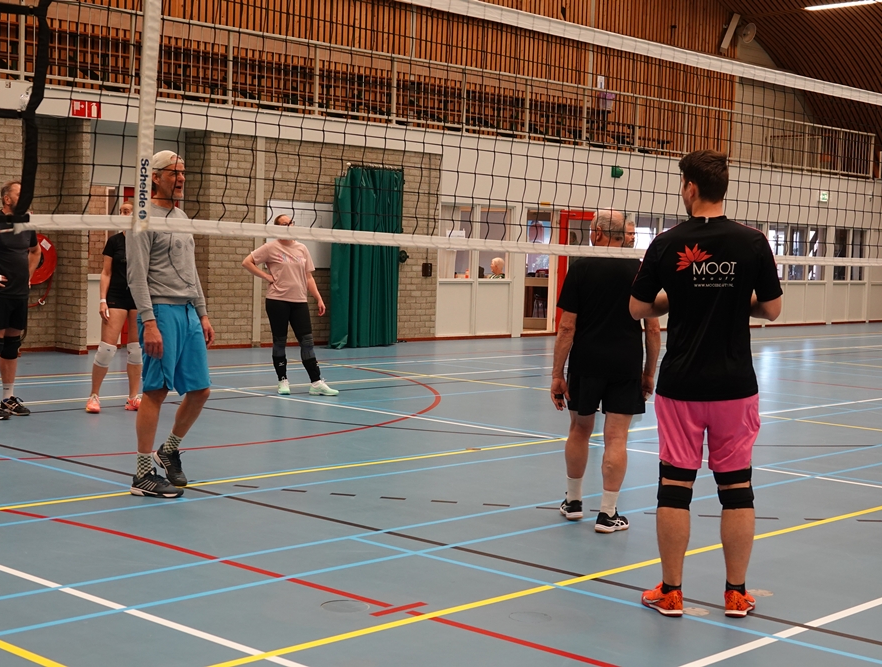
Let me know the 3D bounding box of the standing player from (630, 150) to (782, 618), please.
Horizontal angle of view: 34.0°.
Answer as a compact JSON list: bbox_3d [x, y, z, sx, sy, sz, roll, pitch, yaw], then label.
[{"bbox_3d":[1.093,0.194,5.990,0.610,1.870,0.450,2,3,5],"label":"standing player"}]

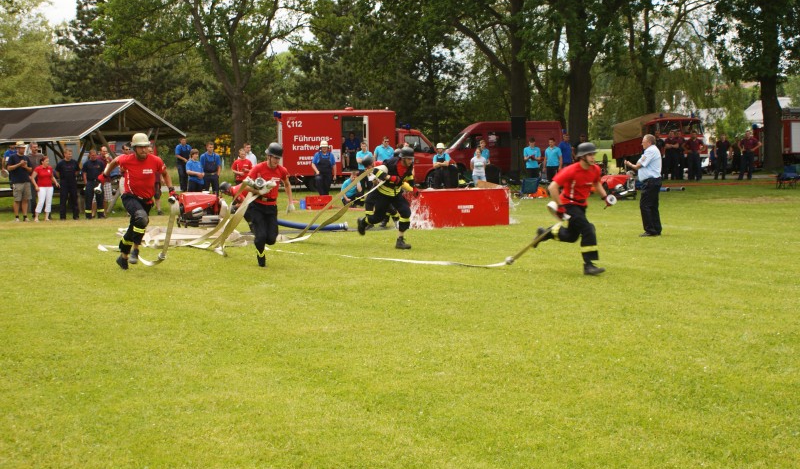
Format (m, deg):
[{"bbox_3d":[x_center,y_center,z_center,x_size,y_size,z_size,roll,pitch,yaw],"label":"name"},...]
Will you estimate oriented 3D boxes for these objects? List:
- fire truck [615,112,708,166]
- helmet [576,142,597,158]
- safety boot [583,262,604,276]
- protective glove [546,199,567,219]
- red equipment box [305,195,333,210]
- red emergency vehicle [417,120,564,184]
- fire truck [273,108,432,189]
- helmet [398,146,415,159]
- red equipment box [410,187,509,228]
[{"bbox_3d":[11.398,-3.909,50.800,2.370,2.700,5.700,-1,2,-8],"label":"fire truck"},{"bbox_3d":[2.408,-1.096,14.950,0.285,0.180,0.240,-2,3,24],"label":"helmet"},{"bbox_3d":[2.522,0.445,15.000,0.290,0.180,0.110,-4,3,12],"label":"safety boot"},{"bbox_3d":[2.028,-0.303,14.800,0.180,0.150,0.120,17,8,13],"label":"protective glove"},{"bbox_3d":[-2.100,-0.833,30.100,0.680,0.360,0.450,0,4,0],"label":"red equipment box"},{"bbox_3d":[3.967,-3.292,47.300,5.200,2.600,1.980,-1,4,-8],"label":"red emergency vehicle"},{"bbox_3d":[-1.274,-3.215,44.000,6.550,3.000,2.150,0,4,-6],"label":"fire truck"},{"bbox_3d":[0.117,-1.321,18.800,0.240,0.175,0.280,-4,11,-45],"label":"helmet"},{"bbox_3d":[1.190,-0.575,24.900,2.100,0.800,1.000,-2,5,-24],"label":"red equipment box"}]

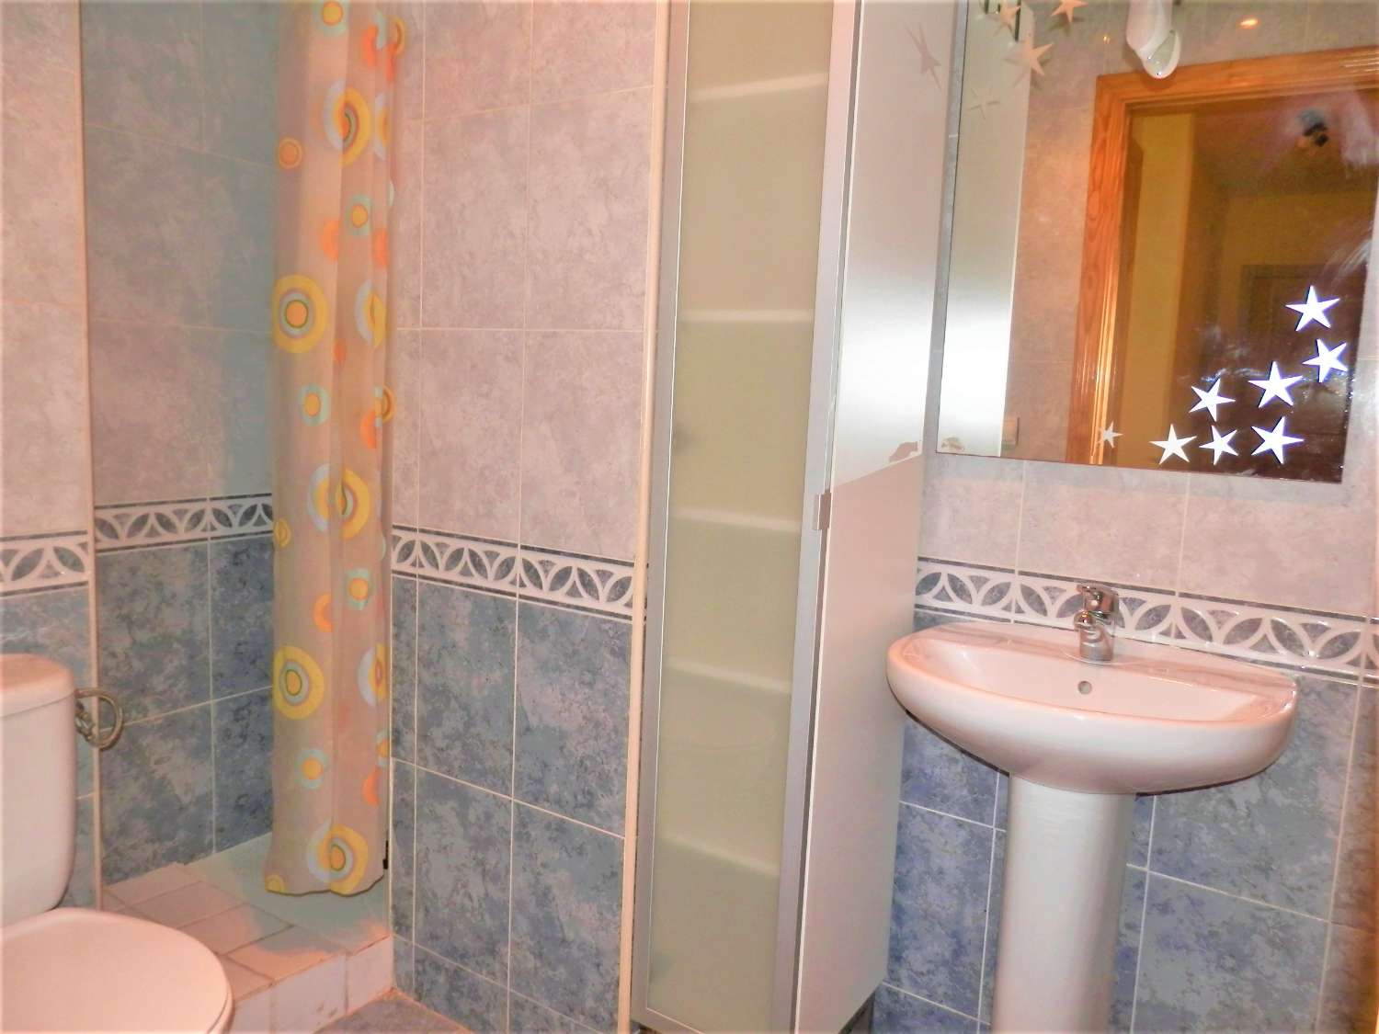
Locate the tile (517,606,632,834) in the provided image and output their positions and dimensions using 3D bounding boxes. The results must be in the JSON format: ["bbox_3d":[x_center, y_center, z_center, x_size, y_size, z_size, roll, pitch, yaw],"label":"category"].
[{"bbox_3d":[-0.197,0.332,1.672,0.239,0.357,0.010,7,8,32],"label":"tile"}]

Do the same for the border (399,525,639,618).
[{"bbox_3d":[-0.329,0.091,1.761,0.570,0.099,0.010,7,8,32],"label":"border"}]

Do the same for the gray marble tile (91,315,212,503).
[{"bbox_3d":[-1.095,-0.211,2.024,0.010,0.357,0.239,7,8,31],"label":"gray marble tile"}]

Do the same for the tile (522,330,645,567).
[{"bbox_3d":[-0.177,-0.120,1.615,0.239,0.357,0.010,7,8,32],"label":"tile"}]

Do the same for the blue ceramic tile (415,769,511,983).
[{"bbox_3d":[-0.418,0.663,1.844,0.243,0.357,0.010,7,8,32],"label":"blue ceramic tile"}]

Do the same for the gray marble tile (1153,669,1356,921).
[{"bbox_3d":[0.864,0.407,1.538,0.250,0.365,0.010,7,8,32],"label":"gray marble tile"}]

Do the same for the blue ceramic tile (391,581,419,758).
[{"bbox_3d":[-0.546,0.296,1.921,0.072,0.365,0.010,7,8,32],"label":"blue ceramic tile"}]

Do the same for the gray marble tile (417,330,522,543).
[{"bbox_3d":[-0.382,-0.145,1.743,0.243,0.357,0.010,7,8,32],"label":"gray marble tile"}]

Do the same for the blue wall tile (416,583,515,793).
[{"bbox_3d":[-0.402,0.307,1.800,0.243,0.357,0.010,7,8,32],"label":"blue wall tile"}]

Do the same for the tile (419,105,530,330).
[{"bbox_3d":[-0.373,-0.510,1.731,0.250,0.365,0.010,7,8,32],"label":"tile"}]

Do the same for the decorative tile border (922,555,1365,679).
[{"bbox_3d":[0.682,0.151,1.589,0.667,0.095,0.010,7,9,34],"label":"decorative tile border"}]

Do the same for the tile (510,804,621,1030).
[{"bbox_3d":[-0.219,0.701,1.749,0.245,0.365,0.010,7,8,32],"label":"tile"}]

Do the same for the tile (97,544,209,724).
[{"bbox_3d":[-1.136,0.245,2.116,0.010,0.365,0.245,7,8,32],"label":"tile"}]

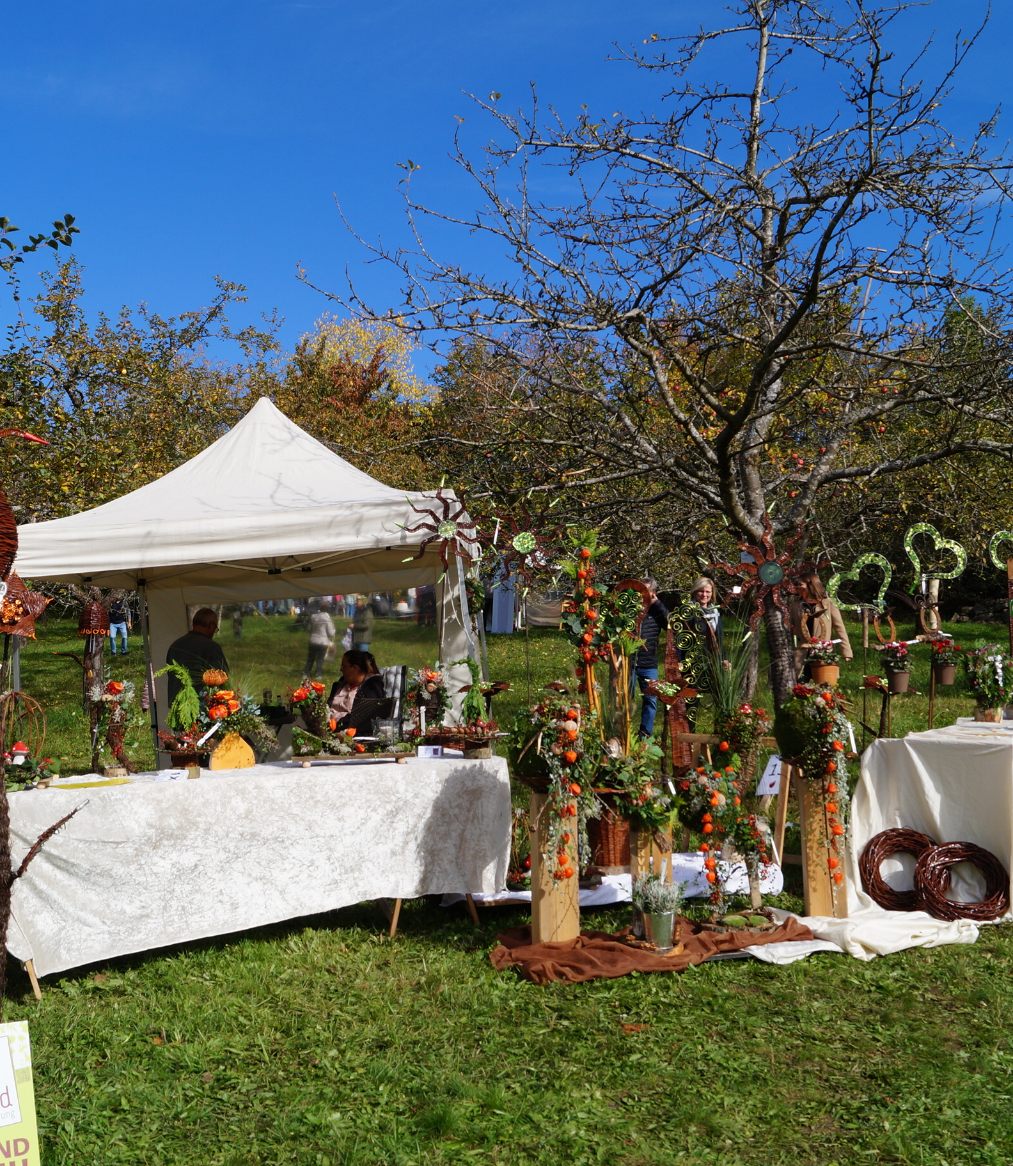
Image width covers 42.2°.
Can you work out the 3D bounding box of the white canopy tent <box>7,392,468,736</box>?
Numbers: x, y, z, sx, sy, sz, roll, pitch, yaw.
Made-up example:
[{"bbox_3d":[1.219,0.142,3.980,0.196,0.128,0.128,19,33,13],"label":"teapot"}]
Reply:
[{"bbox_3d":[-1.820,0.100,10.330,3.000,3.150,3.000,-5,-1,1],"label":"white canopy tent"}]

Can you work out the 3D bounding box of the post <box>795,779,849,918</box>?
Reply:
[{"bbox_3d":[1.471,1.214,6.100,0.150,0.660,0.150,-4,-1,40],"label":"post"}]

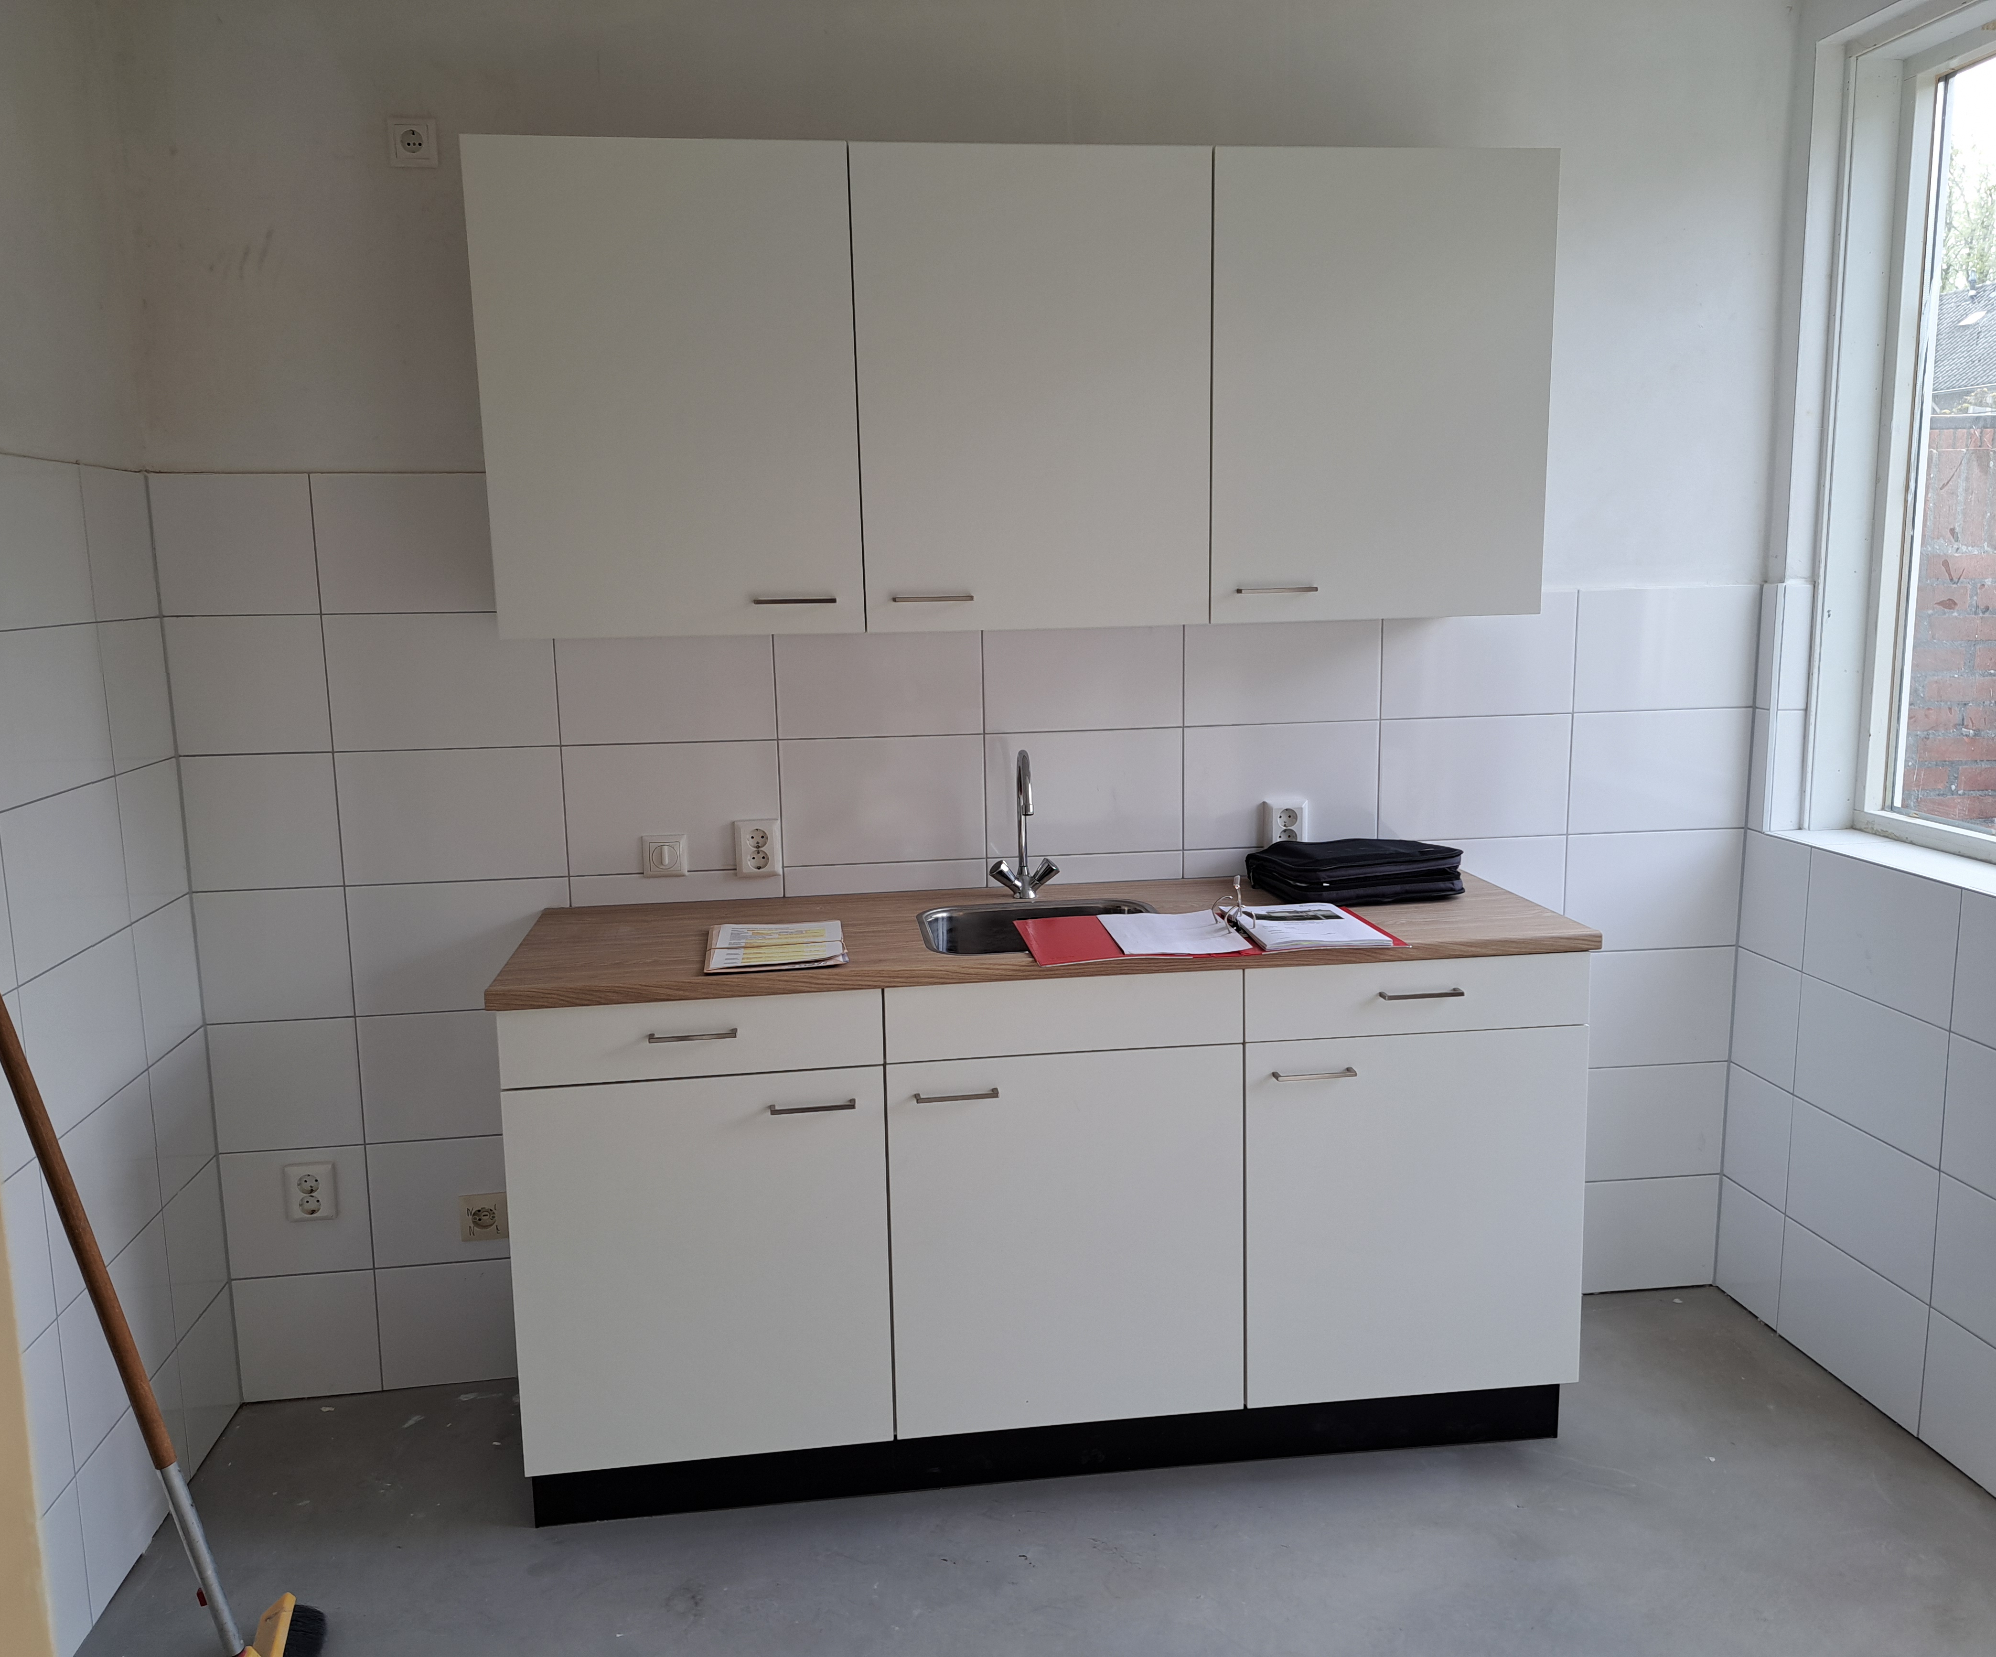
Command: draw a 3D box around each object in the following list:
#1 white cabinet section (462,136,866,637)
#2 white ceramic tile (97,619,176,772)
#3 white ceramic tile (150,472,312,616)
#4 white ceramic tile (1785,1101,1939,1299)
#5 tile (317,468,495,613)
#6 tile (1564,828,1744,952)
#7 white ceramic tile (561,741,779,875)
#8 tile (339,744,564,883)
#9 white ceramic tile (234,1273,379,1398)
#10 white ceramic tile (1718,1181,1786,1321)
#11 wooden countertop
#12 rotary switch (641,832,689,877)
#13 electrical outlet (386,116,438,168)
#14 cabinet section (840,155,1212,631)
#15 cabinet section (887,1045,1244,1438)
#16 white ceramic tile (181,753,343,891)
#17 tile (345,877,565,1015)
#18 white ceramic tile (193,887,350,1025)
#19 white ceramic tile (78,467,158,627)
[{"bbox_3d":[-0.550,-0.731,2.644,0.600,0.779,0.340,-2,9,-7],"label":"white cabinet section"},{"bbox_3d":[-1.481,-0.232,2.633,0.010,0.250,0.266,-2,9,-8],"label":"white ceramic tile"},{"bbox_3d":[-1.350,-0.504,2.717,0.268,0.249,0.014,-2,10,-7],"label":"white ceramic tile"},{"bbox_3d":[1.621,0.686,2.878,0.014,0.249,0.395,-2,10,-7],"label":"white ceramic tile"},{"bbox_3d":[-1.030,-0.521,2.787,0.400,0.250,0.010,-2,9,-7],"label":"tile"},{"bbox_3d":[1.369,0.134,3.205,0.390,0.249,0.010,-2,9,-7],"label":"tile"},{"bbox_3d":[-0.610,-0.039,2.892,0.396,0.249,0.014,-2,10,-7],"label":"white ceramic tile"},{"bbox_3d":[-1.021,-0.023,2.865,0.400,0.249,0.010,-2,9,-7],"label":"tile"},{"bbox_3d":[-1.350,0.995,3.011,0.265,0.251,0.010,-2,10,-7],"label":"white ceramic tile"},{"bbox_3d":[1.609,0.899,3.264,0.010,0.251,0.210,-2,10,-7],"label":"white ceramic tile"},{"bbox_3d":[0.075,0.182,2.736,1.802,0.032,0.595,-2,9,-7],"label":"wooden countertop"},{"bbox_3d":[-0.627,0.054,2.883,0.080,0.080,0.030,-2,10,-7],"label":"rotary switch"},{"bbox_3d":[-1.025,-1.201,2.682,0.080,0.080,0.015,-2,10,-7],"label":"electrical outlet"},{"bbox_3d":[0.045,-0.754,2.719,0.600,0.779,0.340,-2,9,-7],"label":"cabinet section"},{"bbox_3d":[0.085,0.647,2.827,0.600,0.652,0.573,-2,9,-7],"label":"cabinet section"},{"bbox_3d":[-1.364,-0.010,2.844,0.265,0.249,0.010,-2,10,-7],"label":"white ceramic tile"},{"bbox_3d":[-1.016,0.225,2.904,0.400,0.249,0.010,-2,9,-7],"label":"tile"},{"bbox_3d":[-1.360,0.240,2.886,0.265,0.250,0.010,-2,10,-7],"label":"white ceramic tile"},{"bbox_3d":[-1.486,-0.480,2.592,0.010,0.250,0.266,-2,9,-8],"label":"white ceramic tile"}]

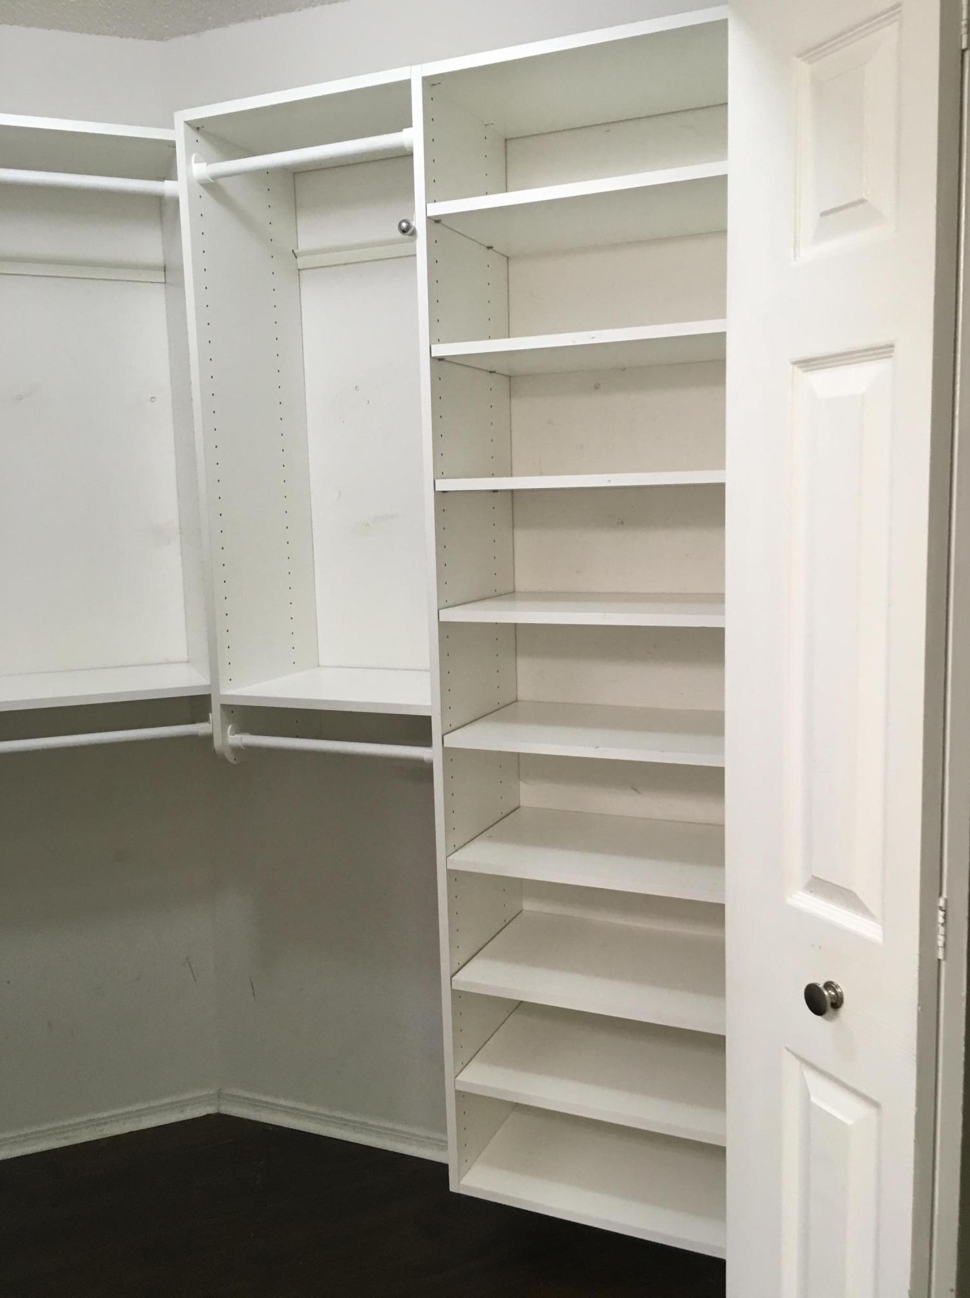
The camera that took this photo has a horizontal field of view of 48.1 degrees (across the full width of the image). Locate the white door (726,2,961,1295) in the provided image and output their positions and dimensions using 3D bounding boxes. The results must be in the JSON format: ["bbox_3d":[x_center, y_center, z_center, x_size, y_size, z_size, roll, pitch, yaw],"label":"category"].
[{"bbox_3d":[0.393,0.269,1.268,0.035,2.020,0.299,-6,9,-28],"label":"white door"}]

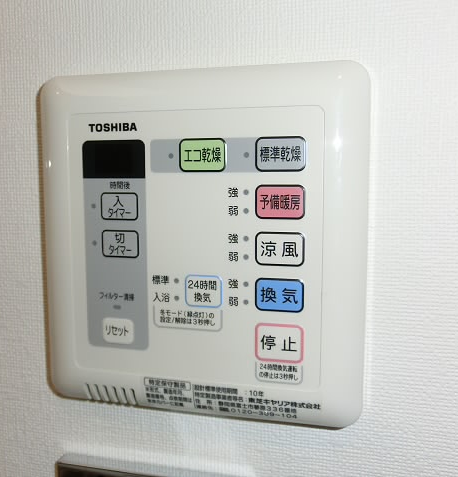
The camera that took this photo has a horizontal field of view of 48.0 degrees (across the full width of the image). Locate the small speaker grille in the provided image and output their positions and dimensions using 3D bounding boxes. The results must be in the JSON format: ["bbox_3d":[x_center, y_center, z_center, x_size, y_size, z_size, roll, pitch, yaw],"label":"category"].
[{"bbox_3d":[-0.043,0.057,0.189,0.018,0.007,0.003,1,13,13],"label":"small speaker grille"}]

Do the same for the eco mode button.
[{"bbox_3d":[-0.009,-0.028,0.171,0.016,0.011,0.002,1,5,13],"label":"eco mode button"}]

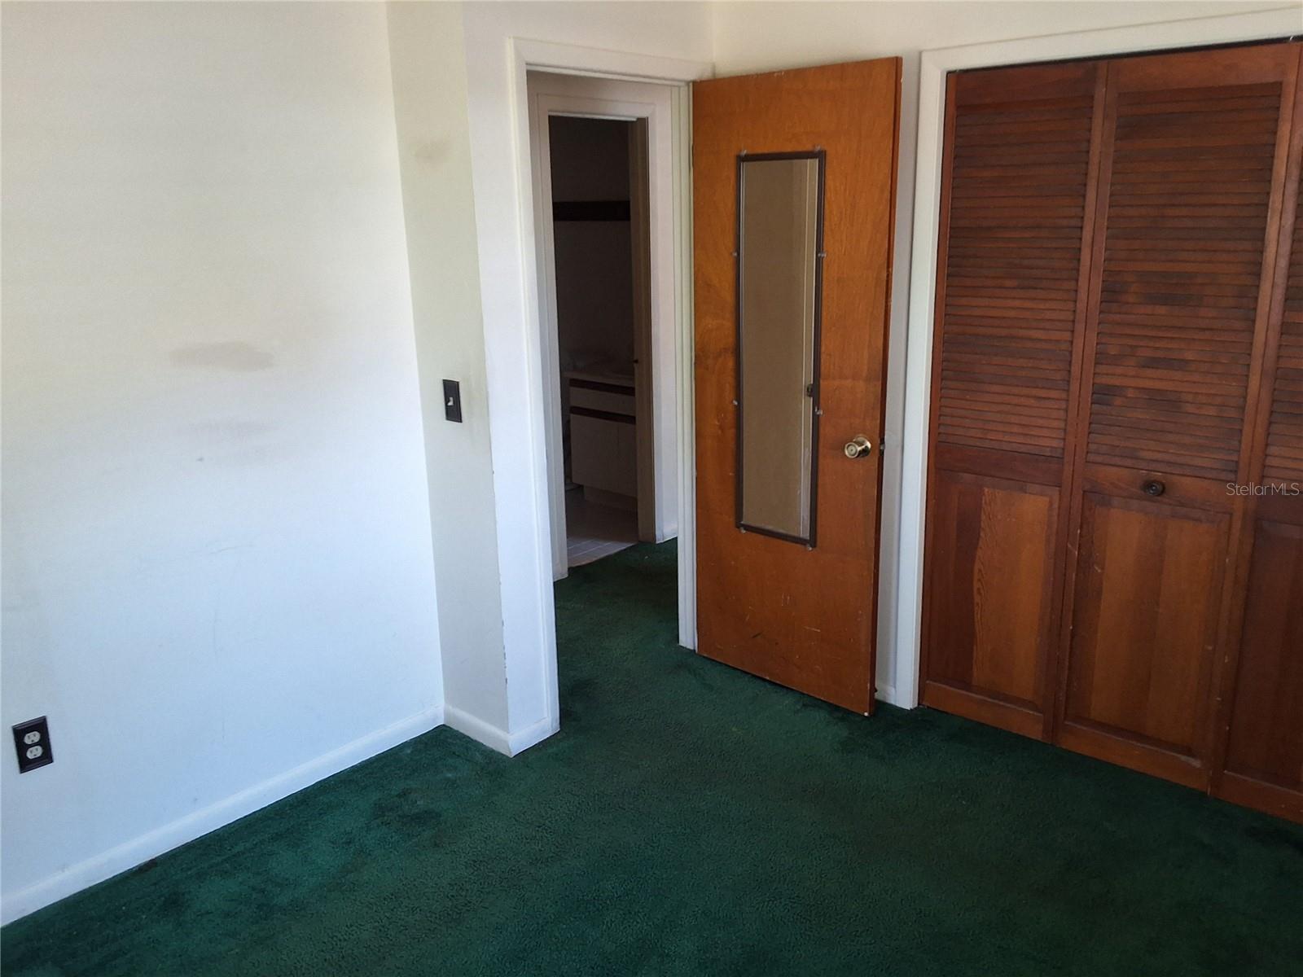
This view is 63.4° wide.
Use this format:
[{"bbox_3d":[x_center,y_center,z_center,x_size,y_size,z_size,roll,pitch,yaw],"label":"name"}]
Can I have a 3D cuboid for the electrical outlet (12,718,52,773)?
[{"bbox_3d":[-1.475,0.615,2.519,0.012,0.120,0.073,12,20,40],"label":"electrical outlet"}]

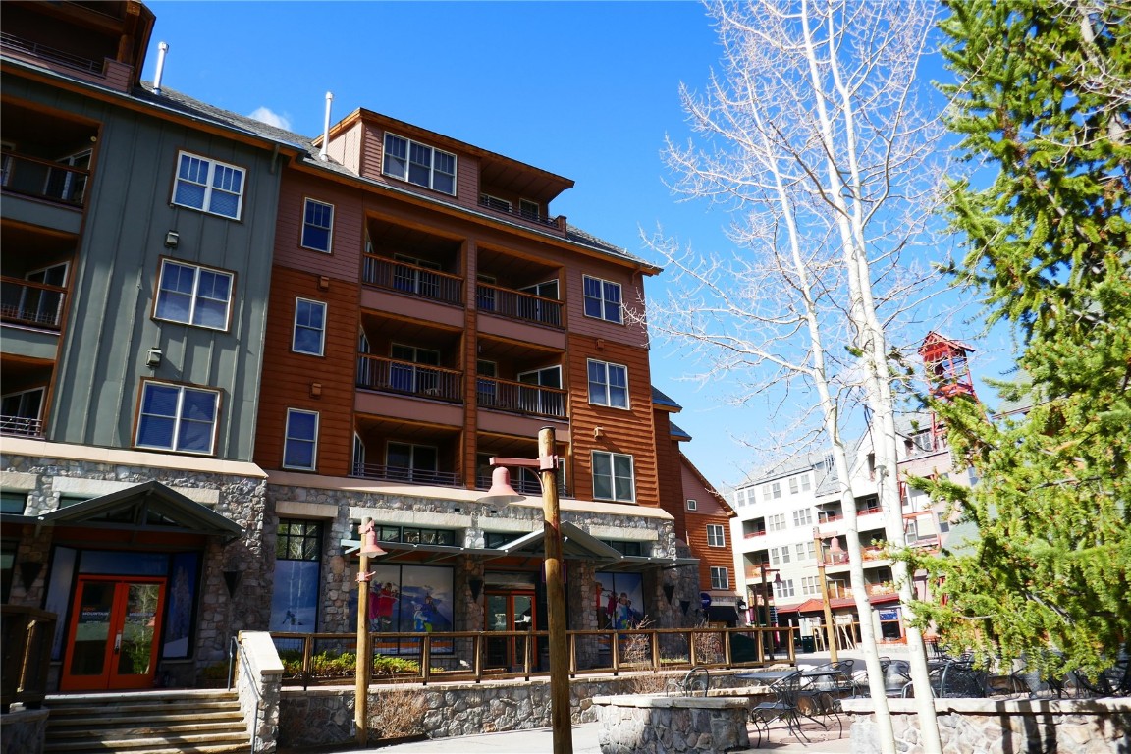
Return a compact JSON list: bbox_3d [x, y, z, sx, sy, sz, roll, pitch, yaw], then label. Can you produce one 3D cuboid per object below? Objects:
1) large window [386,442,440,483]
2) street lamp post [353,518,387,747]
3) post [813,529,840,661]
[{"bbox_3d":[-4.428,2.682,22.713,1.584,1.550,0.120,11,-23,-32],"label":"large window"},{"bbox_3d":[-3.731,4.767,14.986,0.570,4.220,0.950,6,-21,-21],"label":"street lamp post"},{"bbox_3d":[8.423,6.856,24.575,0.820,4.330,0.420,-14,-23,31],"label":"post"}]

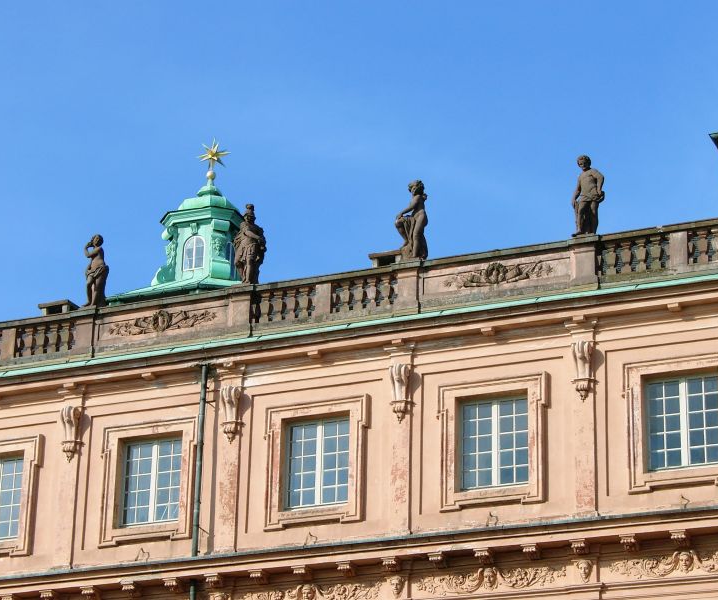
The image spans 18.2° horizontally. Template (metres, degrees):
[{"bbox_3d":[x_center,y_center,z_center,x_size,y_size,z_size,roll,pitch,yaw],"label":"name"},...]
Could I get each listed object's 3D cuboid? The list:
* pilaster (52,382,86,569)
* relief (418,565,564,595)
[{"bbox_3d":[-6.557,3.933,50.508,0.640,4.212,0.385,-8,-24,22],"label":"pilaster"},{"bbox_3d":[2.629,5.635,44.990,3.140,0.460,0.160,-8,-23,22],"label":"relief"}]

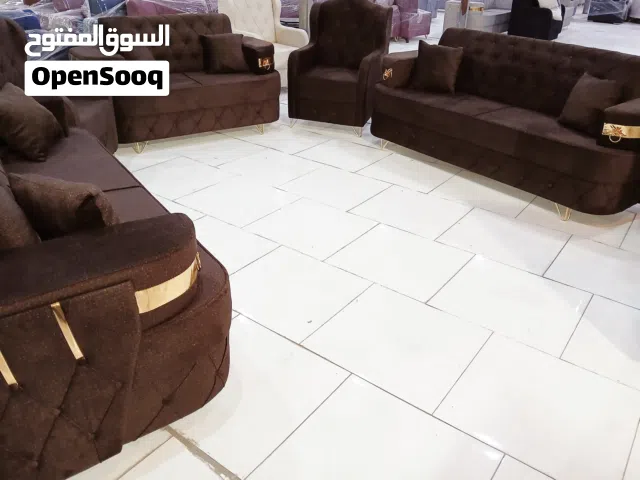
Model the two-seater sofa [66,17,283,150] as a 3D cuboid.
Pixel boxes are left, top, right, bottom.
[{"bbox_3d":[-1.244,-1.427,4.280,1.690,0.950,0.900,-16,34,-28],"label":"two-seater sofa"}]

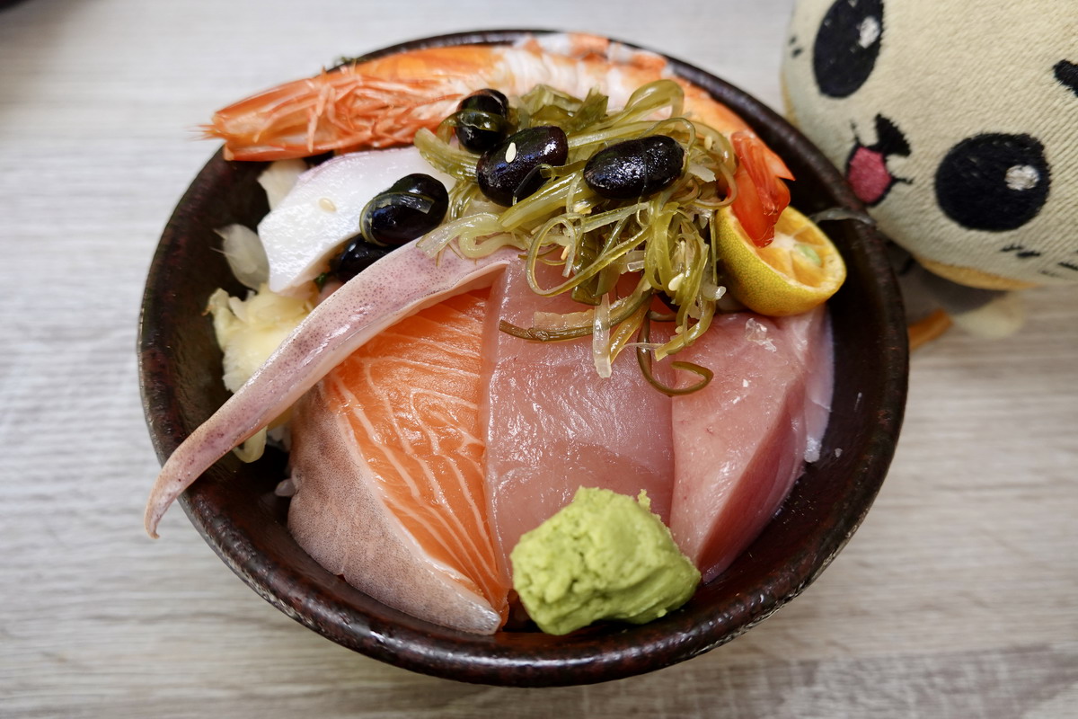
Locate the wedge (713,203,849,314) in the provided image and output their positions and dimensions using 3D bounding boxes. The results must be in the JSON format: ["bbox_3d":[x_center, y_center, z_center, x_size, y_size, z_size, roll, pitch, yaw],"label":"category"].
[{"bbox_3d":[0.044,-0.019,0.143,0.028,0.014,0.028,42,43,8],"label":"wedge"}]

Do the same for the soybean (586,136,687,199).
[{"bbox_3d":[0.018,-0.036,0.137,0.020,0.011,0.012,-13,62,-4],"label":"soybean"}]

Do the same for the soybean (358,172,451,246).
[{"bbox_3d":[-0.026,-0.029,0.139,0.019,0.010,0.011,-33,67,-3],"label":"soybean"}]

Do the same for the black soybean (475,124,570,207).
[{"bbox_3d":[-0.003,-0.037,0.137,0.019,0.012,0.013,-33,67,-3],"label":"black soybean"}]

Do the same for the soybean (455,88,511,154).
[{"bbox_3d":[-0.011,-0.049,0.146,0.011,0.010,0.017,13,56,5],"label":"soybean"}]

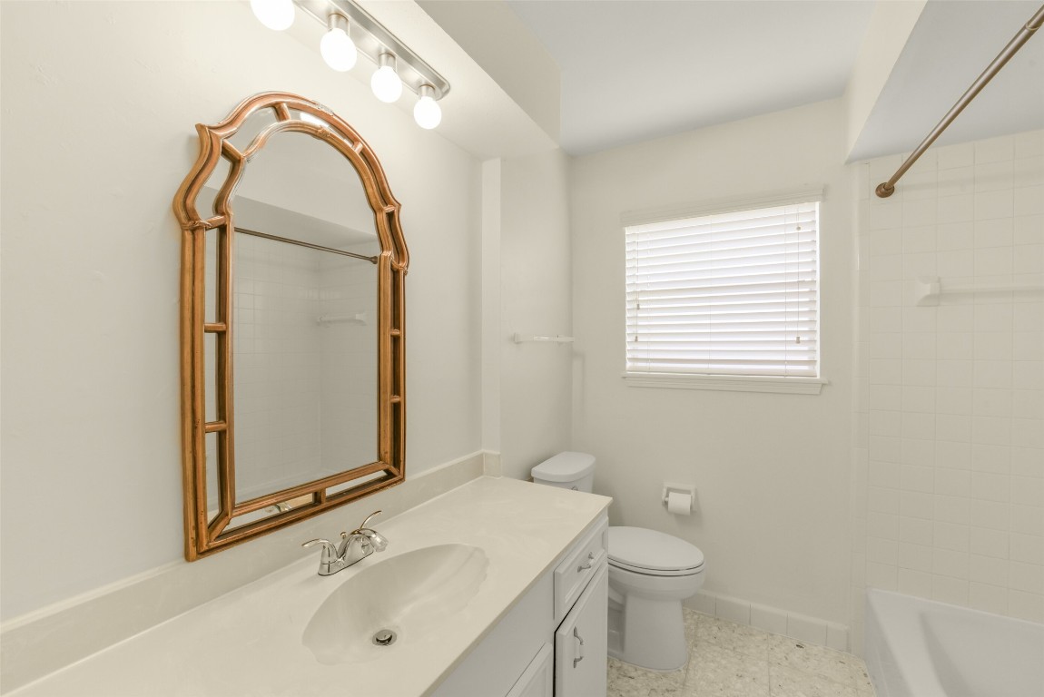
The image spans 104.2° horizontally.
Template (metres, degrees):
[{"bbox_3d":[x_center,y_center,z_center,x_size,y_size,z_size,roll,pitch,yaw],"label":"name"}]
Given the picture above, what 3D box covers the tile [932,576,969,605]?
[{"bbox_3d":[1.740,0.978,1.643,0.107,0.104,0.009,0,0,30],"label":"tile"}]

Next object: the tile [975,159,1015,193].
[{"bbox_3d":[1.844,-0.669,1.586,0.108,0.108,0.008,0,1,26],"label":"tile"}]

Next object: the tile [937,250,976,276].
[{"bbox_3d":[1.735,-0.337,1.627,0.107,0.108,0.009,0,1,27],"label":"tile"}]

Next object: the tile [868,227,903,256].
[{"bbox_3d":[1.550,-0.451,1.733,0.108,0.108,0.008,0,1,26],"label":"tile"}]

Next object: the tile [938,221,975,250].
[{"bbox_3d":[1.746,-0.450,1.637,0.108,0.108,0.008,0,1,26],"label":"tile"}]

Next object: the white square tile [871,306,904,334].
[{"bbox_3d":[1.536,-0.121,1.721,0.108,0.108,0.009,0,1,27],"label":"white square tile"}]

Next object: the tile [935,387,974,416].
[{"bbox_3d":[1.744,0.212,1.643,0.108,0.108,0.008,0,1,26],"label":"tile"}]

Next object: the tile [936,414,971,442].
[{"bbox_3d":[1.724,0.317,1.627,0.108,0.108,0.009,0,1,27],"label":"tile"}]

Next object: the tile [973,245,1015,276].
[{"bbox_3d":[1.829,-0.336,1.577,0.107,0.108,0.009,0,1,27],"label":"tile"}]

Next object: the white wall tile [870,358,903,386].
[{"bbox_3d":[1.557,0.100,1.742,0.107,0.108,0.009,0,0,30],"label":"white wall tile"}]

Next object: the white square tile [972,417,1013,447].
[{"bbox_3d":[1.830,0.321,1.587,0.107,0.108,0.010,0,0,27],"label":"white square tile"}]

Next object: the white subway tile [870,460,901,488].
[{"bbox_3d":[1.548,0.541,1.744,0.108,0.108,0.008,0,1,26],"label":"white subway tile"}]

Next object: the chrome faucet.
[{"bbox_3d":[-0.415,0.519,1.065,0.185,0.108,0.240,0,0,30],"label":"chrome faucet"}]

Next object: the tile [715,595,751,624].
[{"bbox_3d":[1.052,1.313,2.025,0.153,0.110,0.011,0,0,30],"label":"tile"}]

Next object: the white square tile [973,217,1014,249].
[{"bbox_3d":[1.821,-0.446,1.571,0.108,0.108,0.009,0,1,27],"label":"white square tile"}]

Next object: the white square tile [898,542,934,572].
[{"bbox_3d":[1.645,0.873,1.699,0.108,0.108,0.008,0,1,26],"label":"white square tile"}]

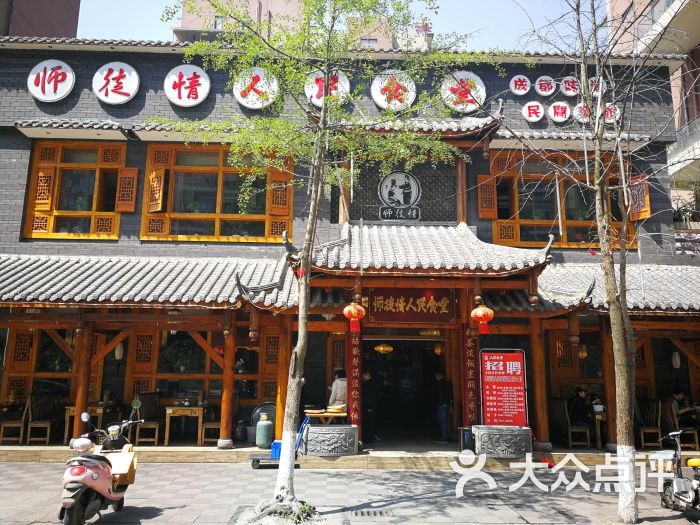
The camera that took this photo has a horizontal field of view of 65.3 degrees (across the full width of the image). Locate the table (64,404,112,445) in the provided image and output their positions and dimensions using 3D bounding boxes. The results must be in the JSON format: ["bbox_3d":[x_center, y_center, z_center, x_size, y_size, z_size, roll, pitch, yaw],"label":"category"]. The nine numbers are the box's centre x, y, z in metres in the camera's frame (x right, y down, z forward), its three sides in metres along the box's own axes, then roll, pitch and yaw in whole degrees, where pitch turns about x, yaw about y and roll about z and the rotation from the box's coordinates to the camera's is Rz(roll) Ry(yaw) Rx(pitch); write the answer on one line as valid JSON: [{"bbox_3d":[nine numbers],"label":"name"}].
[{"bbox_3d":[-5.606,3.489,11.788,0.790,0.750,0.780,1,-11,-2],"label":"table"}]

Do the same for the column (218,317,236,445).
[{"bbox_3d":[-2.449,2.408,11.040,0.294,2.550,0.294,1,-11,-2],"label":"column"}]

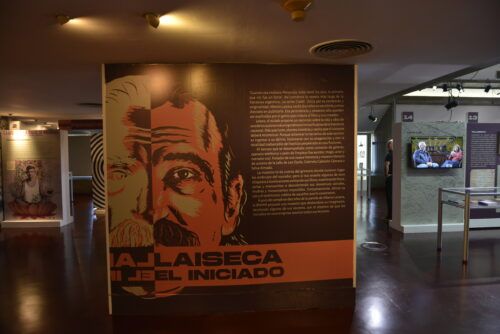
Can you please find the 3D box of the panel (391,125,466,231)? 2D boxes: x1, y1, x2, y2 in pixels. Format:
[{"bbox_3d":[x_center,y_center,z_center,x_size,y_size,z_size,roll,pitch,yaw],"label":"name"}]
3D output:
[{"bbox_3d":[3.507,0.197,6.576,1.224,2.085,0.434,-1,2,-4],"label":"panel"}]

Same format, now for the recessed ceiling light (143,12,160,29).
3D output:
[{"bbox_3d":[-0.595,-0.875,2.018,0.100,0.075,0.100,-2,3,-32],"label":"recessed ceiling light"}]

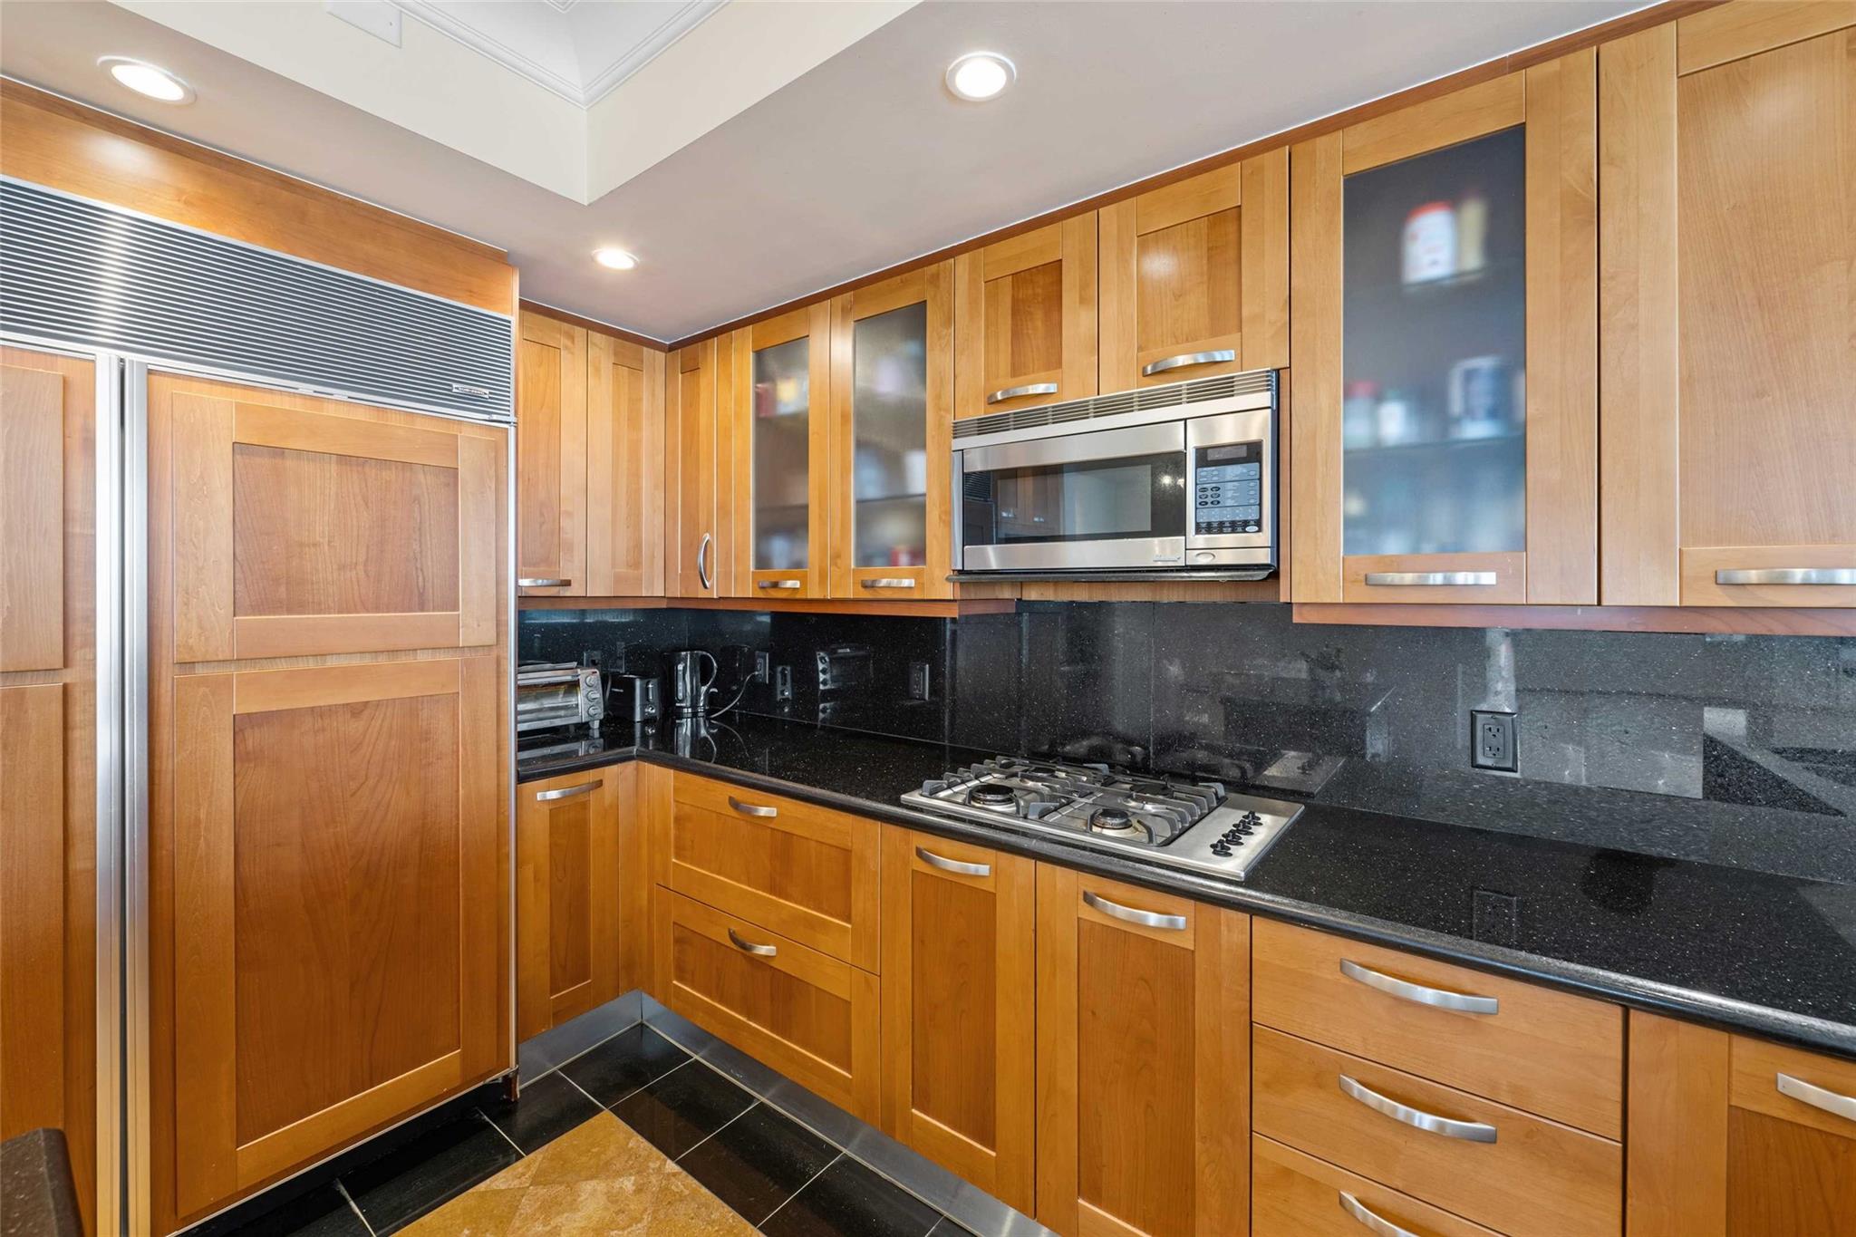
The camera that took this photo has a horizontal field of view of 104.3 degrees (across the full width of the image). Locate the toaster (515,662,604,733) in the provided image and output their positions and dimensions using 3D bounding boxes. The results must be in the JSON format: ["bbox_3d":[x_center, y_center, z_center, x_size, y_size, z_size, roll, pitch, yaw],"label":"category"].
[{"bbox_3d":[-1.368,0.286,2.493,0.272,0.229,0.387,1,1,37],"label":"toaster"}]

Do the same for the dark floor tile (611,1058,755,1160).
[{"bbox_3d":[-0.666,1.337,1.980,0.302,0.012,0.280,1,2,37],"label":"dark floor tile"}]

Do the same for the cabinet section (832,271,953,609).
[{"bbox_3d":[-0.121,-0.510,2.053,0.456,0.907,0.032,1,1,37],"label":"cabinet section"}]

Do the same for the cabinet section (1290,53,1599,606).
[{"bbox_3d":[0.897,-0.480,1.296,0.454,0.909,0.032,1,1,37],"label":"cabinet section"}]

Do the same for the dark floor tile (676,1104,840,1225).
[{"bbox_3d":[-0.415,1.350,1.801,0.311,0.010,0.278,1,1,37],"label":"dark floor tile"}]

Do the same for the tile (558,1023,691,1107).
[{"bbox_3d":[-0.903,1.337,2.165,0.291,0.010,0.282,1,1,37],"label":"tile"}]

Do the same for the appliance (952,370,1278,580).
[{"bbox_3d":[0.480,-0.296,1.790,0.759,0.414,0.377,1,1,37],"label":"appliance"}]

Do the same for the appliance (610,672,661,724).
[{"bbox_3d":[-1.152,0.303,2.850,0.225,0.172,0.125,1,2,37],"label":"appliance"}]

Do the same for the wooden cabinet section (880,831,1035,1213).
[{"bbox_3d":[0.206,0.835,1.770,0.403,0.733,0.520,2,3,37],"label":"wooden cabinet section"}]

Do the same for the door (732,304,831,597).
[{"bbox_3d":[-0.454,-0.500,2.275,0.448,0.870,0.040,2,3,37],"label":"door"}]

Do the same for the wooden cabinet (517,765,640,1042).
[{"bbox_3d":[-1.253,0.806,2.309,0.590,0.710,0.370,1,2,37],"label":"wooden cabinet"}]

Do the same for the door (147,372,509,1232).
[{"bbox_3d":[-1.365,0.368,1.719,0.060,1.745,0.668,1,2,37],"label":"door"}]

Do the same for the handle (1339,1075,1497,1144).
[{"bbox_3d":[0.703,0.712,1.042,0.188,0.021,0.030,1,2,37],"label":"handle"}]

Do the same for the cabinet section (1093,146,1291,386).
[{"bbox_3d":[0.635,-0.711,1.643,0.393,0.422,0.300,2,3,37],"label":"cabinet section"}]

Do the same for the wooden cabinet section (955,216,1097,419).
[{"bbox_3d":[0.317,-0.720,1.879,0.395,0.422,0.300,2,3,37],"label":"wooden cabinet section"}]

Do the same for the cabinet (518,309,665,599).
[{"bbox_3d":[-1.294,-0.534,2.560,0.332,0.913,0.604,1,1,37],"label":"cabinet"}]

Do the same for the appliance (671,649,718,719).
[{"bbox_3d":[-0.938,0.259,2.890,0.190,0.255,0.142,0,1,0],"label":"appliance"}]

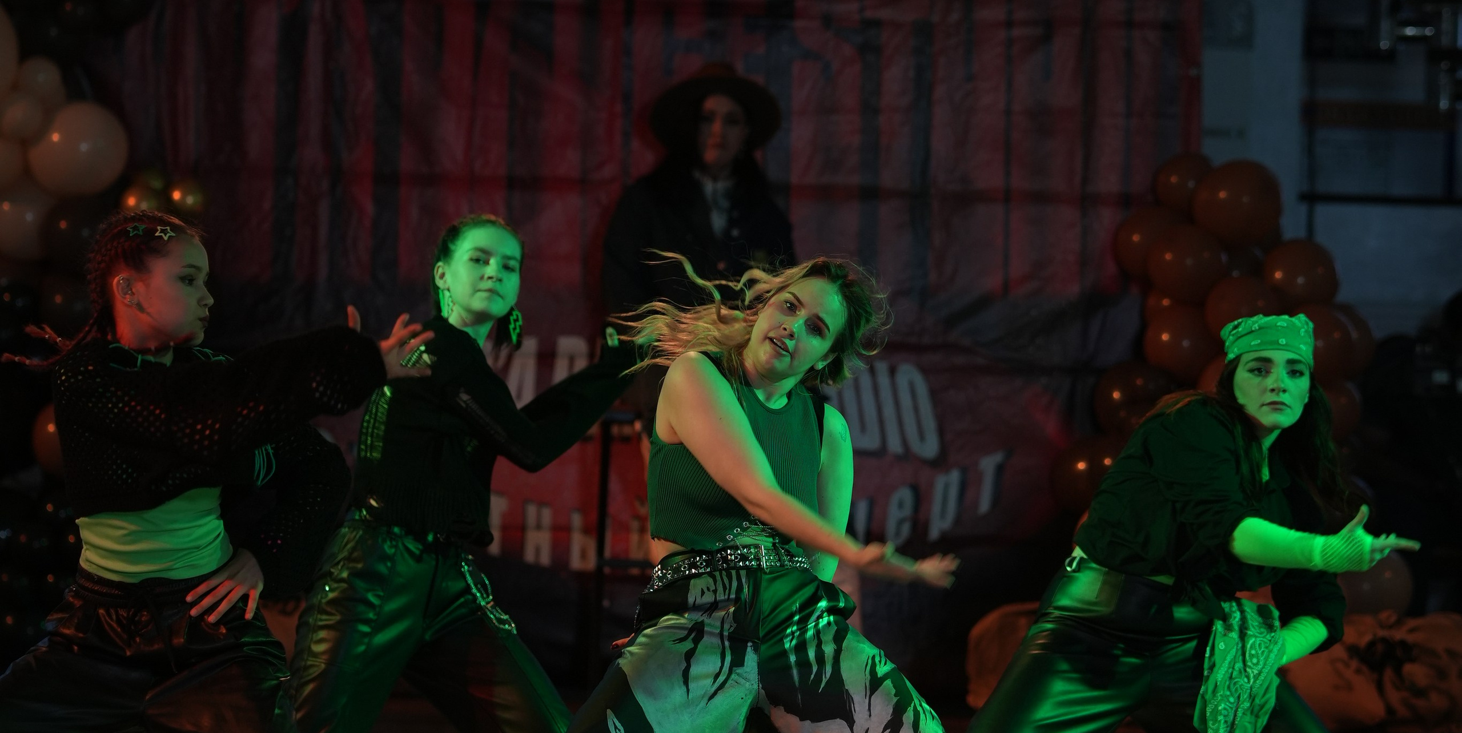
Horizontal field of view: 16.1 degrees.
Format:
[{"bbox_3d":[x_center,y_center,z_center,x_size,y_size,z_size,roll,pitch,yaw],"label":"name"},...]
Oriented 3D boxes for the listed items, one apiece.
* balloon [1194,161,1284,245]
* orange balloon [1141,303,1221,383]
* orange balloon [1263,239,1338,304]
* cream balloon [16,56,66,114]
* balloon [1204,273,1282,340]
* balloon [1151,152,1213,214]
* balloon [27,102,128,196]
[{"bbox_3d":[1.281,-0.412,13.100,0.225,0.217,0.225,2,-1,-3],"label":"balloon"},{"bbox_3d":[1.183,-0.056,13.585,0.207,0.211,0.207,2,-1,-4],"label":"orange balloon"},{"bbox_3d":[1.500,-0.246,13.650,0.194,0.185,0.194,2,-1,0],"label":"orange balloon"},{"bbox_3d":[-1.734,-0.712,13.000,0.122,0.135,0.122,2,-1,-3],"label":"cream balloon"},{"bbox_3d":[1.376,-0.136,13.900,0.216,0.216,0.216,1,-1,0],"label":"balloon"},{"bbox_3d":[1.197,-0.481,13.650,0.167,0.167,0.167,2,-1,0],"label":"balloon"},{"bbox_3d":[-1.749,-0.582,13.850,0.266,0.252,0.259,1,-1,0],"label":"balloon"}]

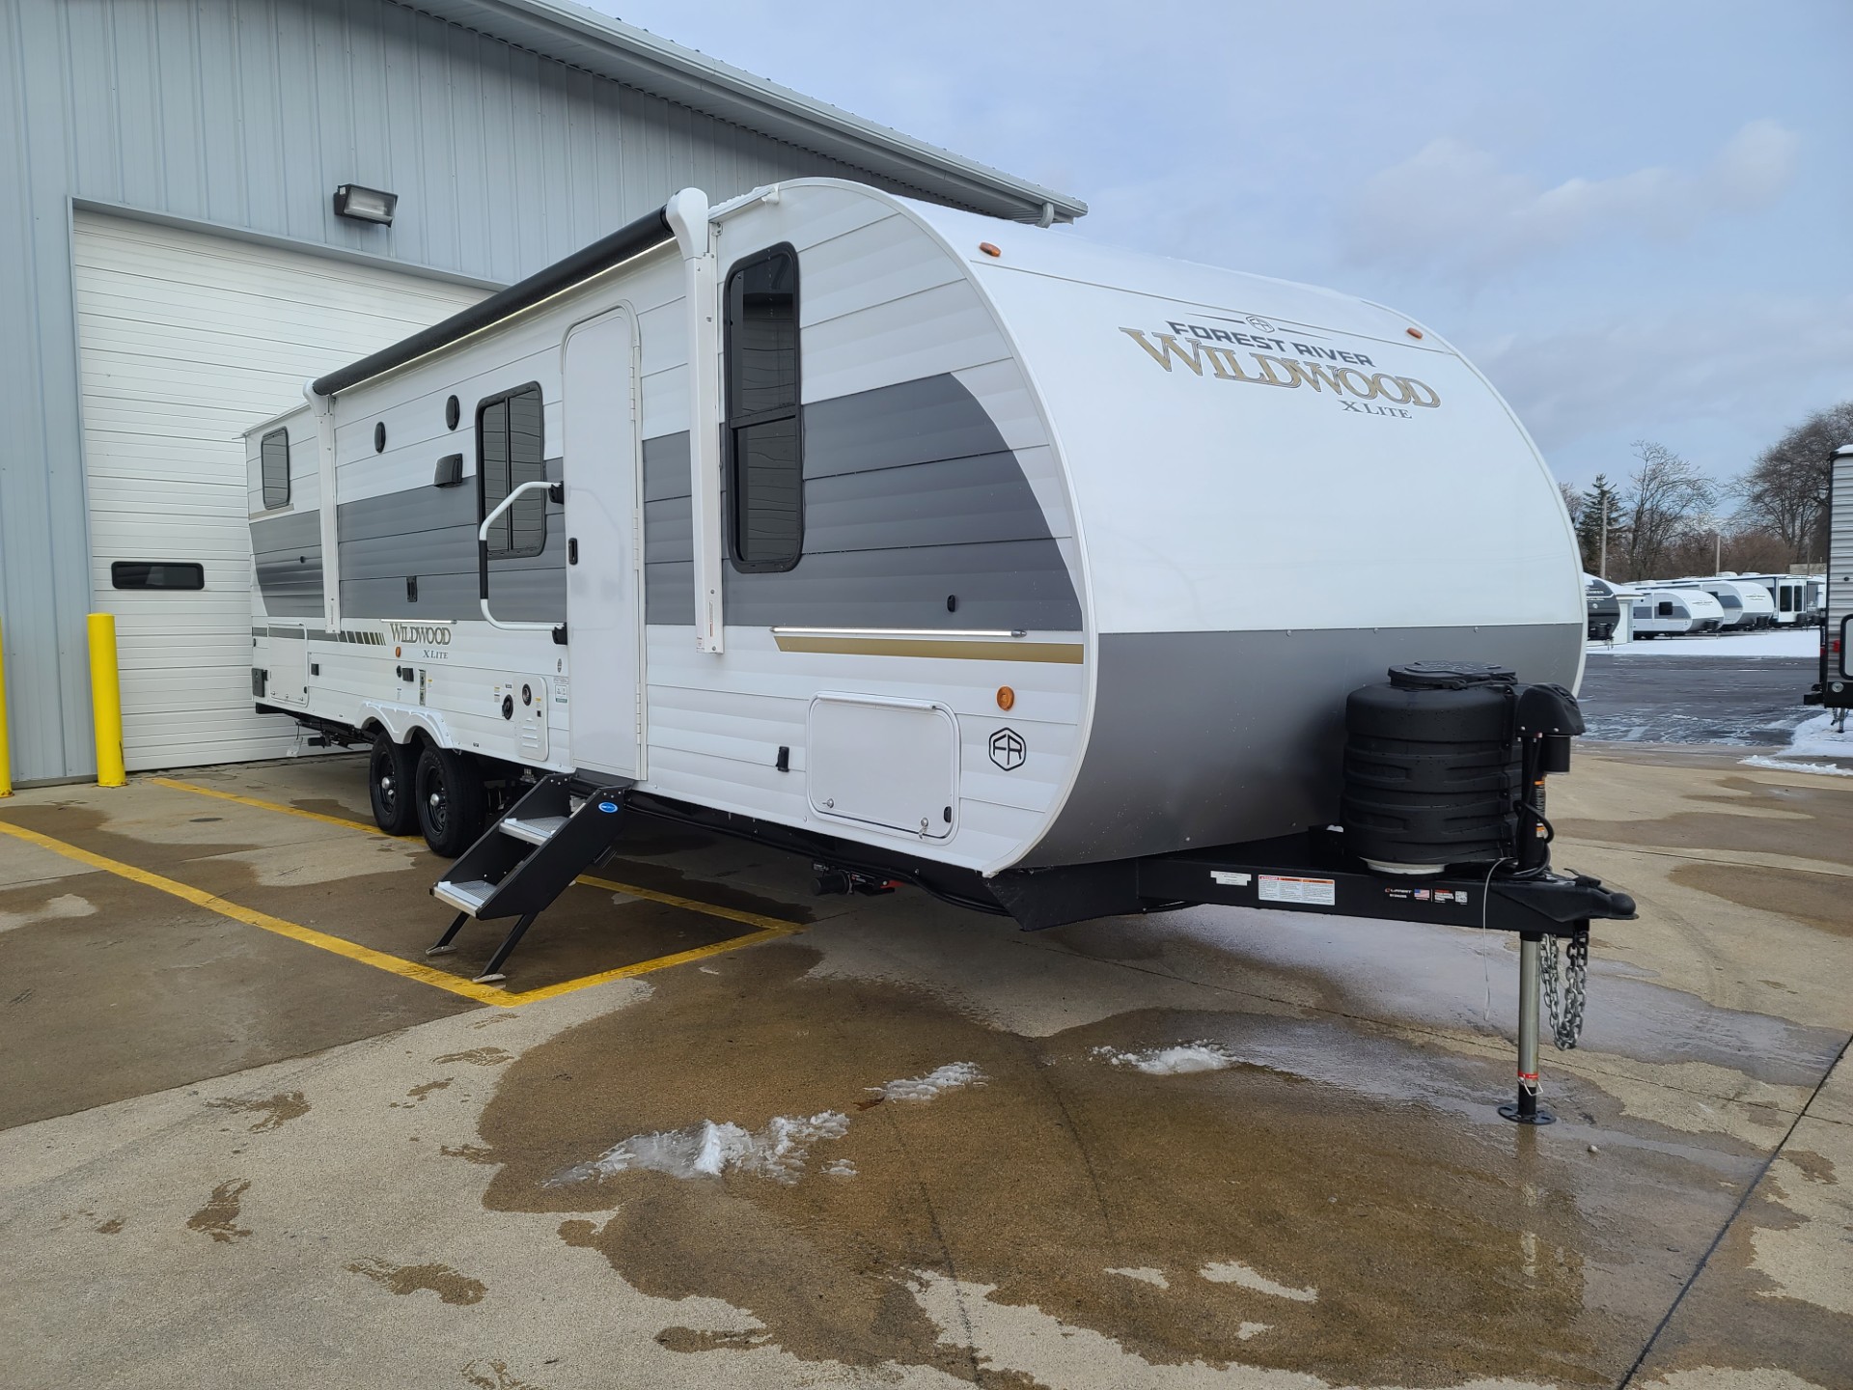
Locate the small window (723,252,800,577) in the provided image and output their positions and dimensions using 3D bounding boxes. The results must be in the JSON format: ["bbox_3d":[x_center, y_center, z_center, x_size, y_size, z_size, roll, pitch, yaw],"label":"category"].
[{"bbox_3d":[-0.530,-0.909,4.323,0.060,1.033,0.464,-3,5,-38],"label":"small window"}]

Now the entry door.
[{"bbox_3d":[-1.282,-0.599,5.302,0.070,1.822,0.718,-3,5,-38],"label":"entry door"}]

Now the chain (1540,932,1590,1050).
[{"bbox_3d":[1.703,0.795,3.594,0.080,0.315,0.110,-3,5,-38],"label":"chain"}]

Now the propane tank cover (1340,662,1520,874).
[{"bbox_3d":[1.451,0.182,3.867,0.630,0.550,0.370,-3,5,-38],"label":"propane tank cover"}]

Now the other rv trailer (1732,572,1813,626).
[{"bbox_3d":[52.900,-6.240,88.800,2.500,3.500,11.000,-1,4,-17],"label":"other rv trailer"}]

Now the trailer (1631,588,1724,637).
[{"bbox_3d":[40.800,-4.660,74.900,2.440,2.880,8.000,-2,4,-21],"label":"trailer"}]

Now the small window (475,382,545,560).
[{"bbox_3d":[-1.878,-0.992,6.029,0.060,0.754,0.783,-3,5,-38],"label":"small window"}]

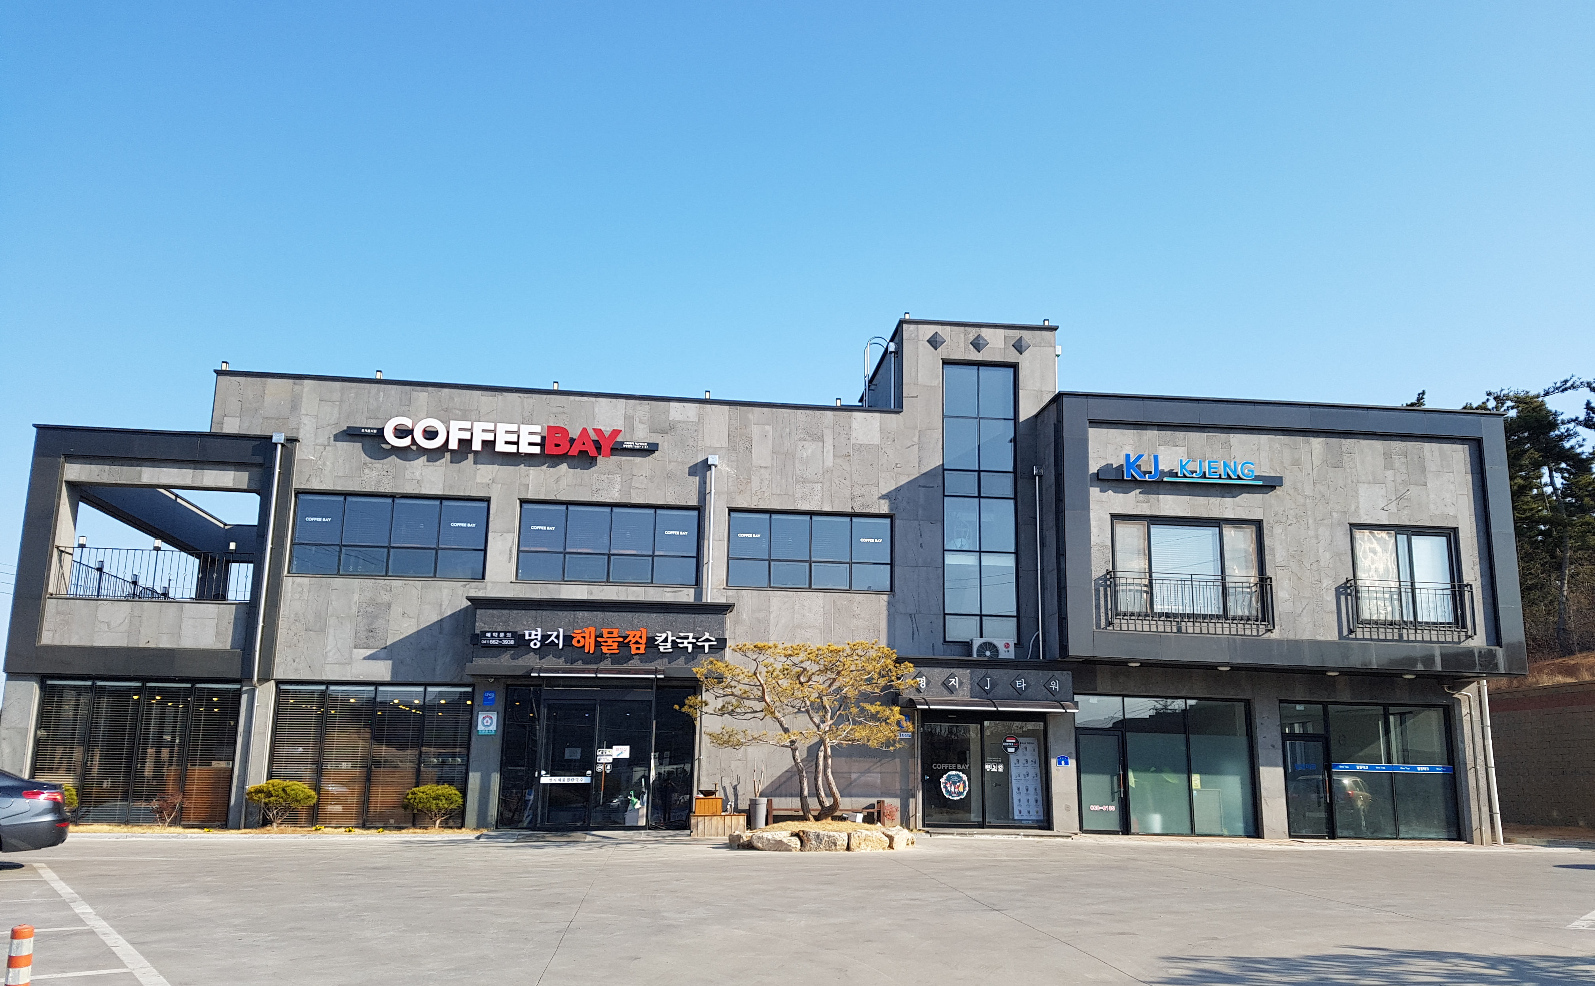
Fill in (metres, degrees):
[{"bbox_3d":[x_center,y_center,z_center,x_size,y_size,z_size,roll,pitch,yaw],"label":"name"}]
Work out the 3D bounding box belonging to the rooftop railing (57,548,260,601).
[{"bbox_3d":[-11.712,1.506,21.845,3.465,0.957,0.100,2,-13,-6],"label":"rooftop railing"}]

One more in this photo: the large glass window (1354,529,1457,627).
[{"bbox_3d":[12.202,1.646,24.124,2.259,2.001,0.150,2,-13,-6],"label":"large glass window"}]

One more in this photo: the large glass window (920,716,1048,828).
[{"bbox_3d":[3.532,5.228,22.523,2.444,2.101,0.150,2,-12,-6],"label":"large glass window"}]

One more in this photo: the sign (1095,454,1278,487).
[{"bbox_3d":[7.791,-0.420,23.897,3.835,0.581,0.220,2,-13,-6],"label":"sign"}]

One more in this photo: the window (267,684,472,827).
[{"bbox_3d":[-7.565,4.688,21.303,3.357,2.429,0.150,2,-12,-6],"label":"window"}]

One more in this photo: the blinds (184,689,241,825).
[{"bbox_3d":[-10.782,4.837,22.065,0.798,2.472,0.050,2,-11,-6],"label":"blinds"}]

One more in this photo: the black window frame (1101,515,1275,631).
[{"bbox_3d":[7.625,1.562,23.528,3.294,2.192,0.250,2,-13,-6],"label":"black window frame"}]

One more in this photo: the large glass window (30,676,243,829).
[{"bbox_3d":[-12.056,4.755,21.867,3.478,2.572,0.150,2,-11,-6],"label":"large glass window"}]

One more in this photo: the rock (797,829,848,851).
[{"bbox_3d":[0.425,5.783,19.926,0.829,0.373,0.514,2,-11,-6],"label":"rock"}]

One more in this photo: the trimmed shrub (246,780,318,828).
[{"bbox_3d":[-9.159,5.520,21.270,1.261,0.885,1.135,2,-11,-6],"label":"trimmed shrub"}]

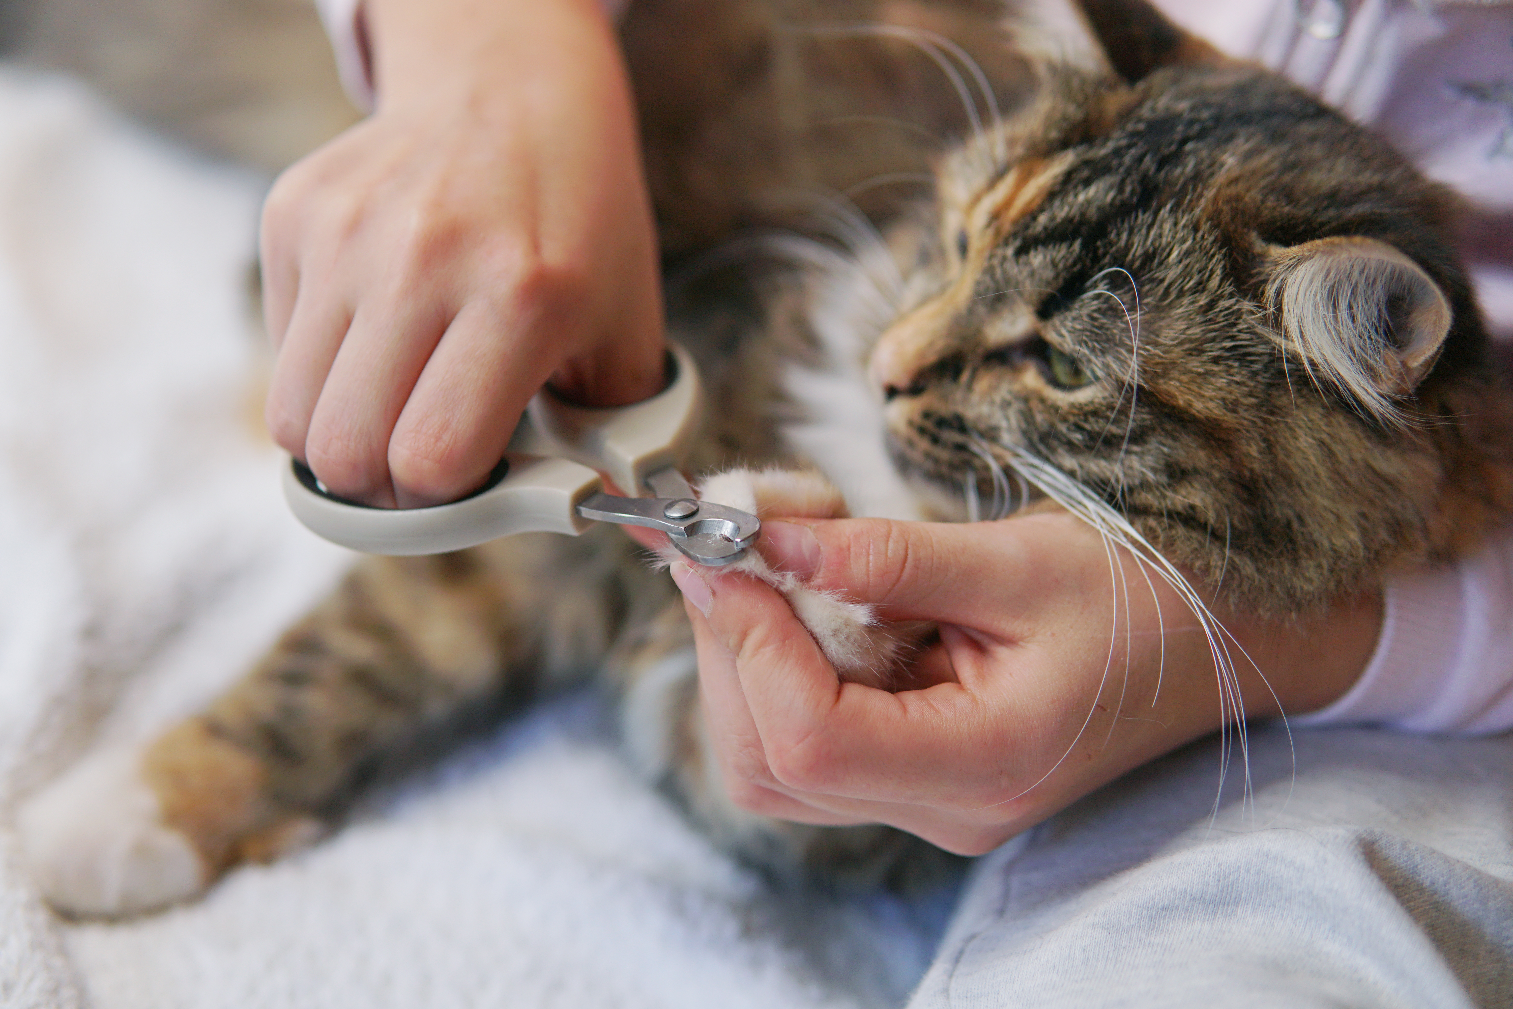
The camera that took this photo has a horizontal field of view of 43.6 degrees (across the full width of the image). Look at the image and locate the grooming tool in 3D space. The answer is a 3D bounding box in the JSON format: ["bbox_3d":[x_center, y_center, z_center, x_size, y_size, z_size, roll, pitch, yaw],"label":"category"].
[{"bbox_3d":[-0.044,-0.005,0.420,0.098,0.018,0.090,25,39,34],"label":"grooming tool"}]

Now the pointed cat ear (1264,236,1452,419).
[{"bbox_3d":[0.137,-0.041,0.430,0.040,0.044,0.028,51,35,14],"label":"pointed cat ear"}]

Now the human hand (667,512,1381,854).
[{"bbox_3d":[0.057,0.040,0.418,0.150,0.074,0.072,-6,32,-10],"label":"human hand"}]

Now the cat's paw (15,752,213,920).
[{"bbox_3d":[-0.162,0.083,0.475,0.052,0.038,0.042,-19,37,-28],"label":"cat's paw"}]

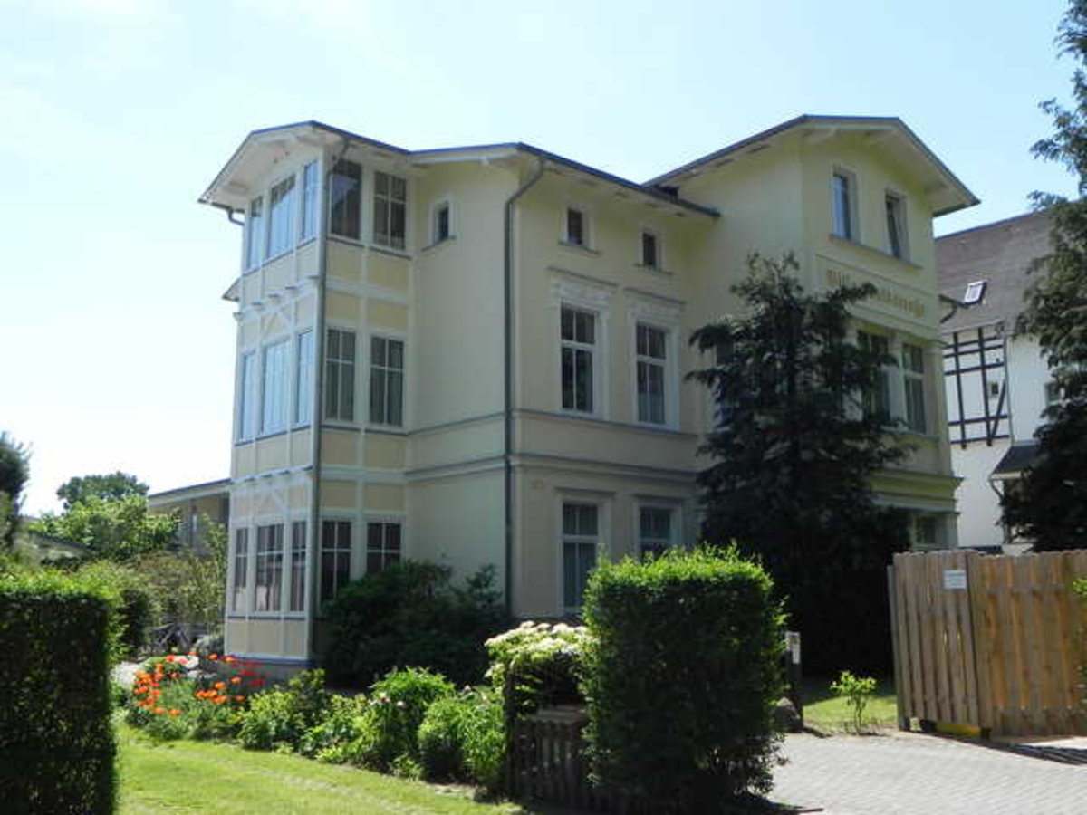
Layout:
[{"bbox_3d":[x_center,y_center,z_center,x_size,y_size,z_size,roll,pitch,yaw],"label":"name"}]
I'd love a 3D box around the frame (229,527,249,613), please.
[{"bbox_3d":[-6.262,3.350,21.348,0.100,1.710,0.714,8,-13,-41],"label":"frame"}]

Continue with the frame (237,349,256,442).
[{"bbox_3d":[-6.141,-0.251,21.452,0.100,1.828,0.617,8,-14,-40],"label":"frame"}]

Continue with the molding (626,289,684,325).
[{"bbox_3d":[2.246,-1.935,20.278,1.654,0.603,0.187,8,-13,-40],"label":"molding"}]

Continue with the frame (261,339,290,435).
[{"bbox_3d":[-5.294,-0.394,20.487,0.100,1.782,1.024,8,-14,-40],"label":"frame"}]

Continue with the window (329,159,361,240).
[{"bbox_3d":[-3.846,-4.022,20.070,0.618,1.441,0.100,8,-14,-40],"label":"window"}]

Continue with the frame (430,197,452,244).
[{"bbox_3d":[-1.955,-3.540,19.899,0.125,0.811,0.634,8,-13,-40],"label":"frame"}]

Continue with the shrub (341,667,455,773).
[{"bbox_3d":[-1.391,2.956,9.975,1.090,0.892,0.850,1,-10,-8],"label":"shrub"}]

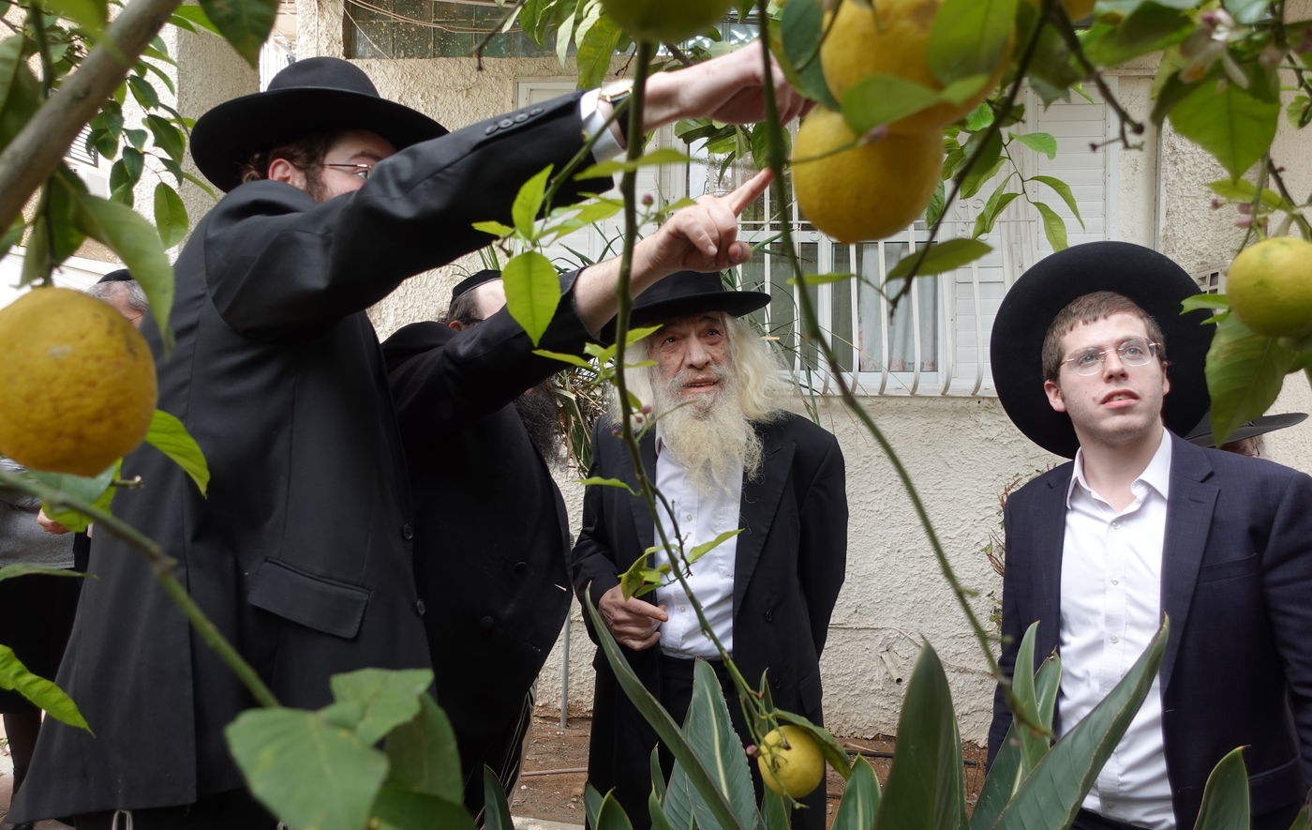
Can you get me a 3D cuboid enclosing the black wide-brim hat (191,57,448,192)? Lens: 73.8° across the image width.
[{"bbox_3d":[-0.455,-0.399,1.241,0.370,0.130,0.345,-10,-13,19],"label":"black wide-brim hat"}]

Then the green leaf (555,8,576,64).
[{"bbox_3d":[-0.111,-0.467,1.080,0.025,0.066,0.020,13,0,20],"label":"green leaf"}]

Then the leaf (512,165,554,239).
[{"bbox_3d":[-0.104,-0.179,0.740,0.030,0.066,0.018,12,0,-20],"label":"leaf"}]

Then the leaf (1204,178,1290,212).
[{"bbox_3d":[0.419,-0.156,0.620,0.060,0.017,0.026,15,9,0],"label":"leaf"}]

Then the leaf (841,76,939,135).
[{"bbox_3d":[0.129,-0.170,0.480,0.054,0.030,0.022,-6,25,2],"label":"leaf"}]

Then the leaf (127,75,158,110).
[{"bbox_3d":[-0.869,-0.546,1.480,0.036,0.065,0.020,-27,-26,-21],"label":"leaf"}]

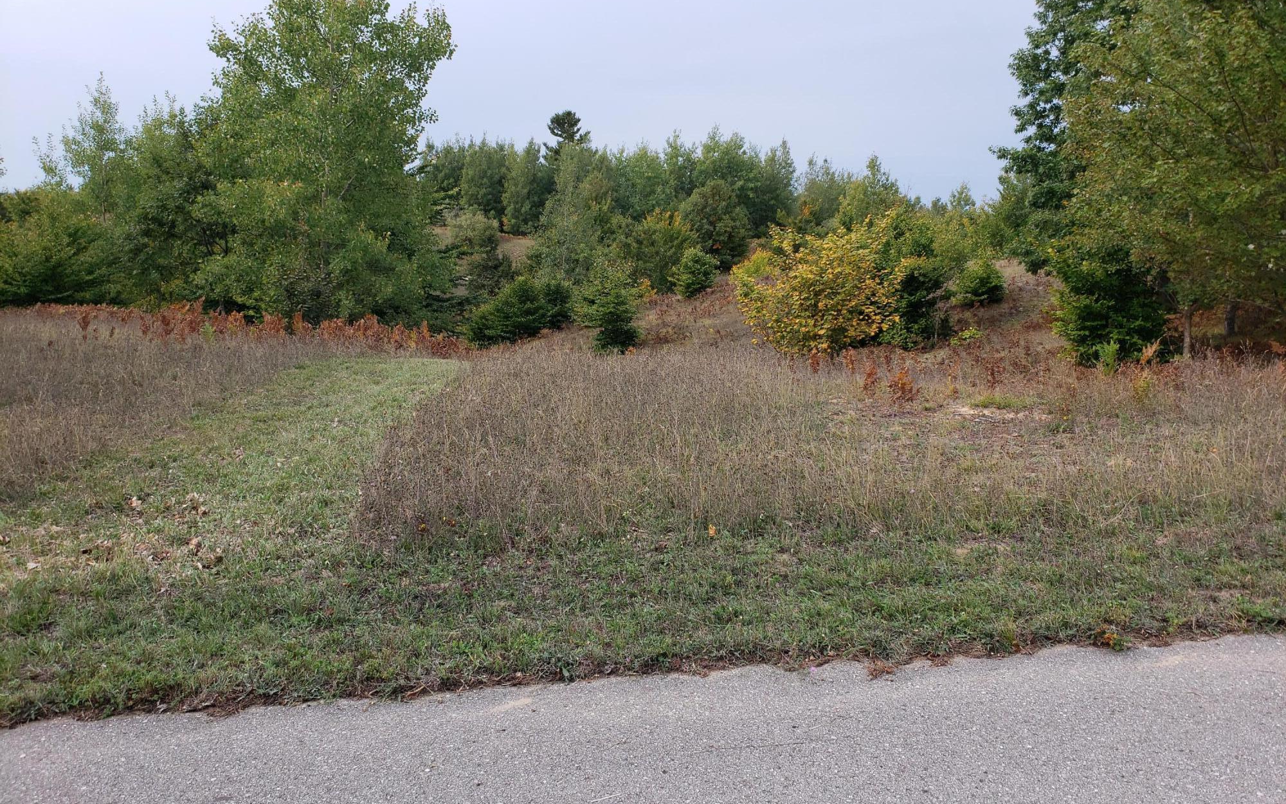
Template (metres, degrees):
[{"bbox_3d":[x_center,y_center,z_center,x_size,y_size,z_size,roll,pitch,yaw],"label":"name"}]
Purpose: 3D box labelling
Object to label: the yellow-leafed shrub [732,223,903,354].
[{"bbox_3d":[3.030,-1.900,16.800,2.900,2.400,2.600,0,7,0],"label":"yellow-leafed shrub"}]

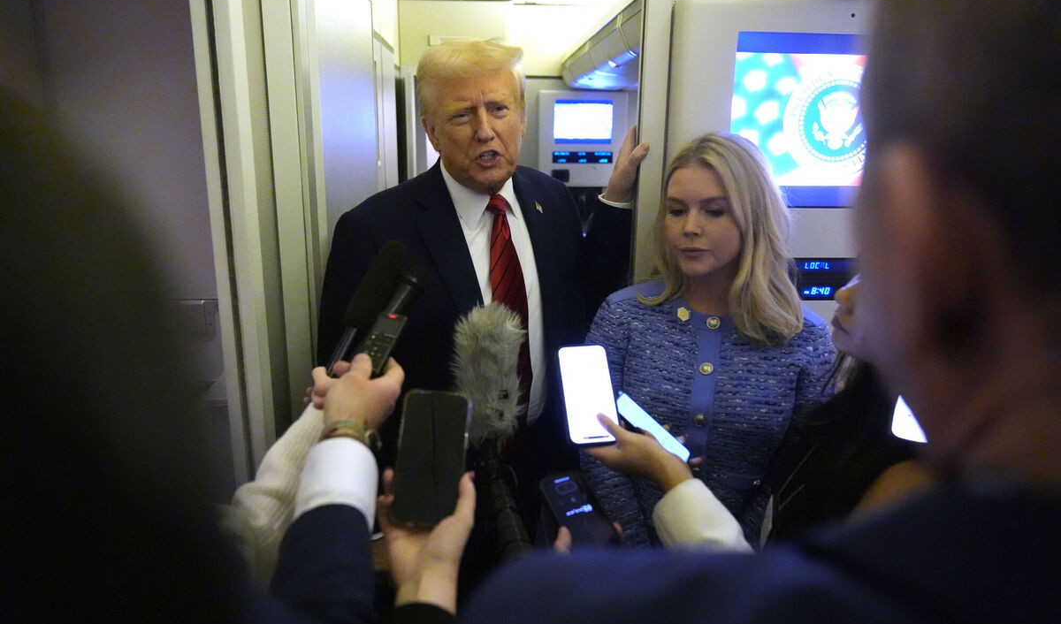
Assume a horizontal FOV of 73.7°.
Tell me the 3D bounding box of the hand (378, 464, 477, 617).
[{"bbox_3d":[-0.102,0.229,0.710,0.100,0.165,0.080,3,-30,1],"label":"hand"}]

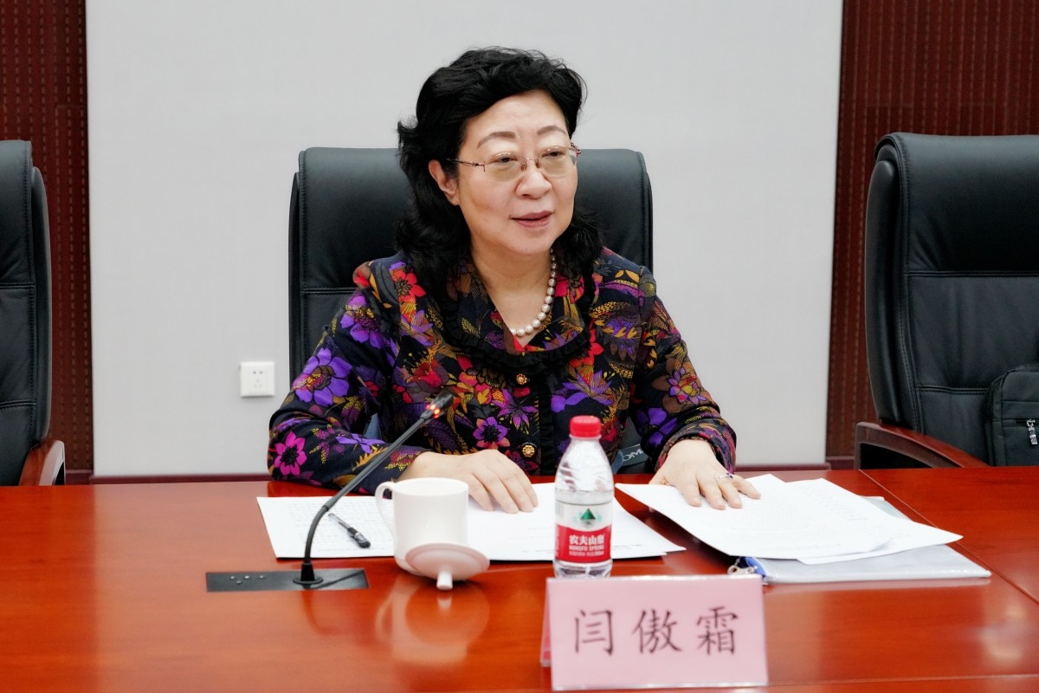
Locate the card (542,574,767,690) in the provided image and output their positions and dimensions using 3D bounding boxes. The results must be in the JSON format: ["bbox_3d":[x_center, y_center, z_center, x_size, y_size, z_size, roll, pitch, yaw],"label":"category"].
[{"bbox_3d":[0.122,0.251,1.770,0.195,0.092,0.072,0,9,-7],"label":"card"}]

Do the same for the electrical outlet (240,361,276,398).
[{"bbox_3d":[-0.671,0.083,5.034,0.086,0.086,0.010,0,9,-8],"label":"electrical outlet"}]

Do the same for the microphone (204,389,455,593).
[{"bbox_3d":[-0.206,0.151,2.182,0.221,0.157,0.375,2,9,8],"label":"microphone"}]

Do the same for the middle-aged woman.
[{"bbox_3d":[-0.034,0.243,2.636,0.600,1.270,0.620,-1,9,-12],"label":"middle-aged woman"}]

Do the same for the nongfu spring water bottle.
[{"bbox_3d":[0.066,0.163,2.067,0.062,0.175,0.062,0,9,-5],"label":"nongfu spring water bottle"}]

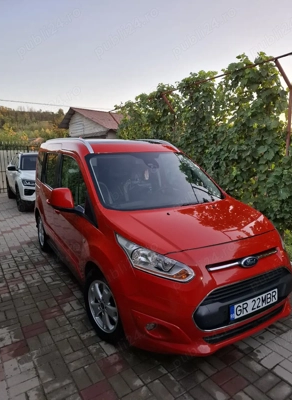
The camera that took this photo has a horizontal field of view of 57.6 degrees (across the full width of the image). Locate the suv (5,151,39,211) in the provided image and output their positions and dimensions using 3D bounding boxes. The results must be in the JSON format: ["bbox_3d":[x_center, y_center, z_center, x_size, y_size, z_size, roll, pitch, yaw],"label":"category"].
[{"bbox_3d":[-3.916,-0.822,9.797,1.930,1.810,4.850,-4,9,-31],"label":"suv"}]

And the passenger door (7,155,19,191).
[{"bbox_3d":[-4.395,-0.847,8.796,0.200,1.220,1.120,-4,9,-31],"label":"passenger door"}]

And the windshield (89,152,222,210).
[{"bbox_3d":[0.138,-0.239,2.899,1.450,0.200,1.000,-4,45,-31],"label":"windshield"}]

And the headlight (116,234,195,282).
[{"bbox_3d":[0.042,0.411,1.888,0.380,0.290,0.520,-4,9,-31],"label":"headlight"}]

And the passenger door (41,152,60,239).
[{"bbox_3d":[-1.319,-0.060,3.704,0.190,1.240,1.080,-4,9,-31],"label":"passenger door"}]

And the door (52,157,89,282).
[{"bbox_3d":[-0.783,0.092,2.803,0.200,1.220,1.060,-4,9,-31],"label":"door"}]

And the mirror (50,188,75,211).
[{"bbox_3d":[-0.784,-0.007,2.469,0.220,0.210,0.160,-4,9,-31],"label":"mirror"}]

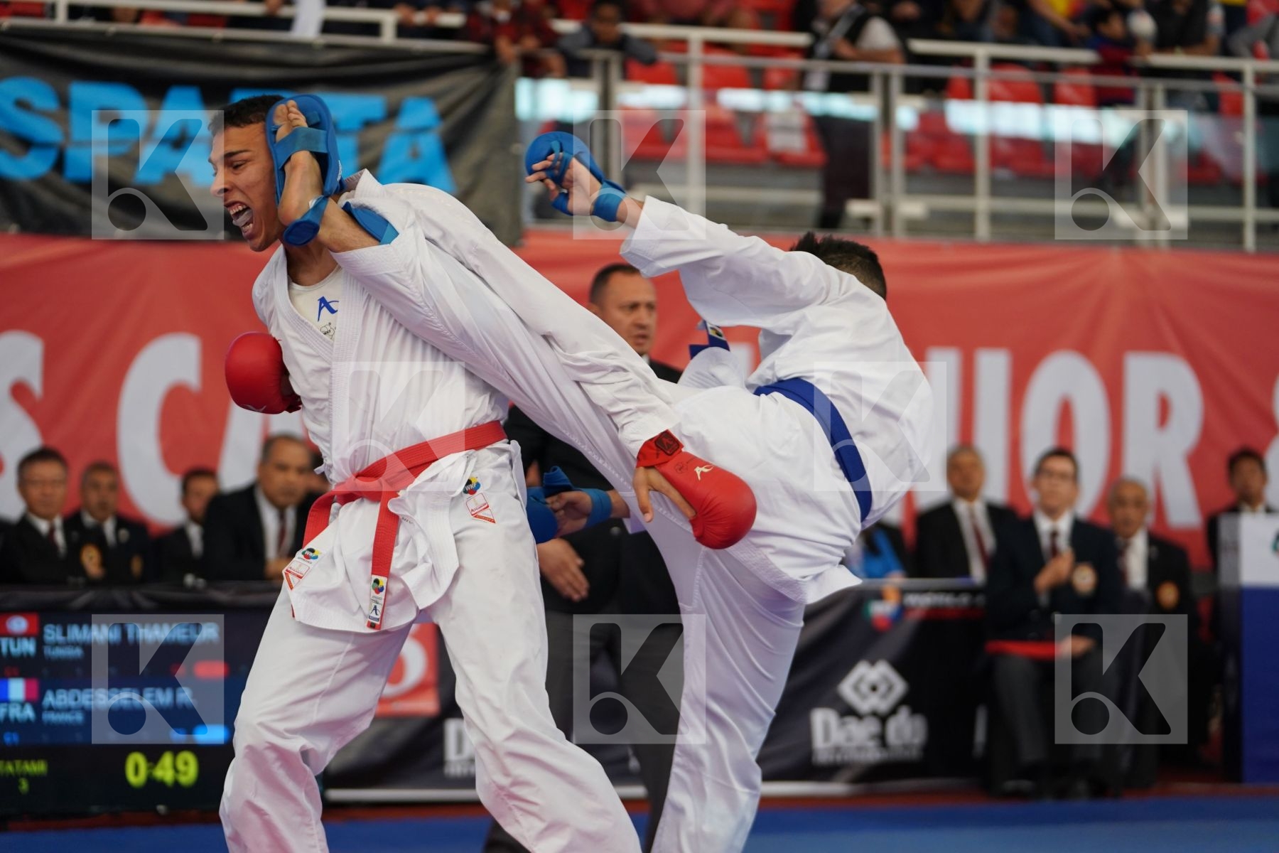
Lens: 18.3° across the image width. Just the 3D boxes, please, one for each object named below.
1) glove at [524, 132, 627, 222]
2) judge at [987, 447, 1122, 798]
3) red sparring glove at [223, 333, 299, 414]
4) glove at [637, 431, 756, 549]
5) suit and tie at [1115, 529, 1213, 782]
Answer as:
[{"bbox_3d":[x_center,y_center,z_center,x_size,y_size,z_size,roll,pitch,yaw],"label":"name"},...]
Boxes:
[{"bbox_3d":[-0.112,-0.438,7.000,0.125,0.205,0.105,-47,-1,30],"label":"glove"},{"bbox_3d":[1.544,0.729,14.800,0.510,1.290,0.800,0,-2,2],"label":"judge"},{"bbox_3d":[-0.641,-0.086,6.950,0.110,0.125,0.210,3,-10,31],"label":"red sparring glove"},{"bbox_3d":[0.103,0.106,6.800,0.220,0.115,0.110,45,-25,-12],"label":"glove"},{"bbox_3d":[1.979,0.892,15.500,0.520,0.970,0.660,-1,-2,13],"label":"suit and tie"}]

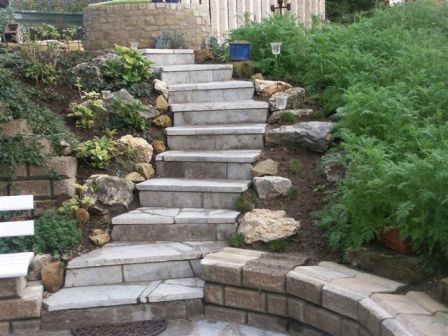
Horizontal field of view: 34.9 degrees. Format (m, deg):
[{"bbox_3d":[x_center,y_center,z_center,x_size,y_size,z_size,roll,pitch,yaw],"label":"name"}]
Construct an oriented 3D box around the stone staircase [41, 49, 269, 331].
[{"bbox_3d":[-0.320,-0.200,6.200,1.420,1.630,4.200,0,10,0],"label":"stone staircase"}]

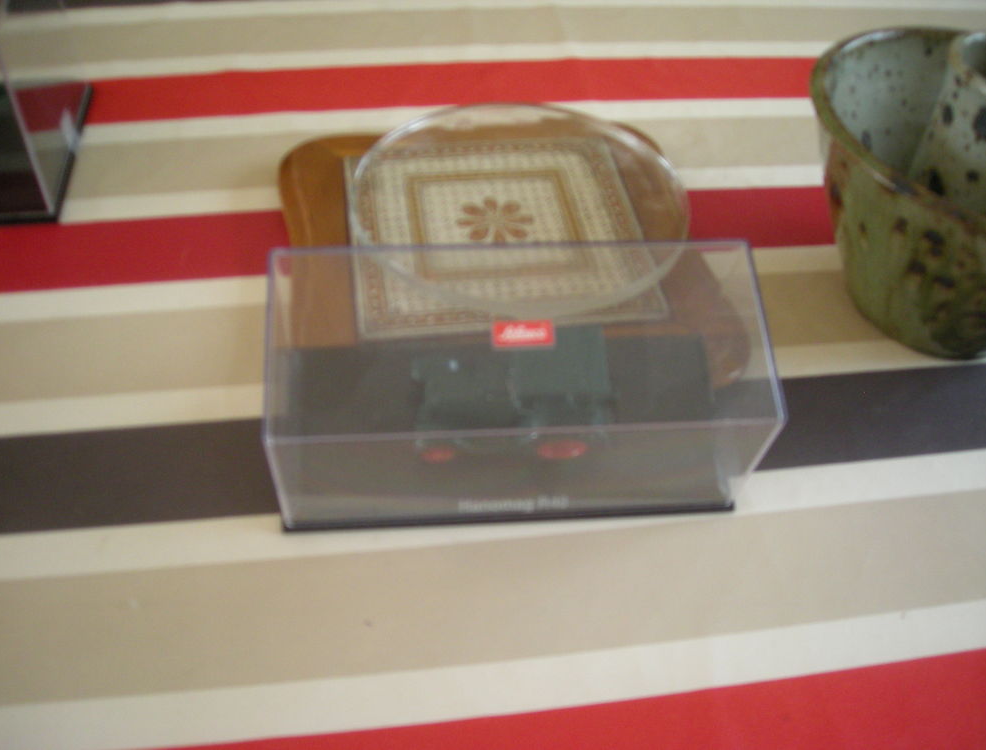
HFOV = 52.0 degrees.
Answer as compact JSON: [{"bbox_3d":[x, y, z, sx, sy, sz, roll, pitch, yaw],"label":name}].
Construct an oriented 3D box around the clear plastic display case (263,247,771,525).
[{"bbox_3d":[0.007,0.003,0.321,0.150,0.065,0.068,-2,62,-5],"label":"clear plastic display case"}]

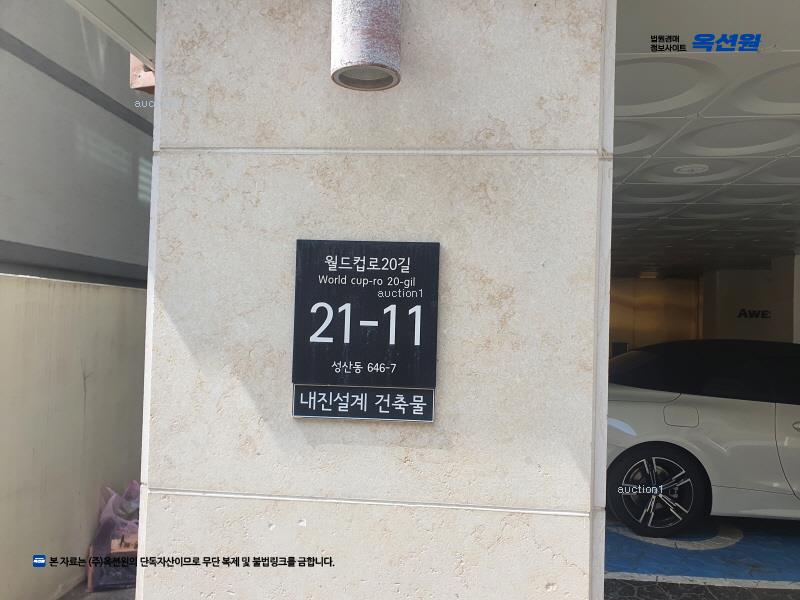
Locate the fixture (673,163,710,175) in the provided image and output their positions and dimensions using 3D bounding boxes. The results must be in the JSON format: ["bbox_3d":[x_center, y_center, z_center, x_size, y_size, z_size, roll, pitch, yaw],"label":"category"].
[{"bbox_3d":[1.533,-0.688,3.160,0.190,0.030,0.190,2,-1,7],"label":"fixture"}]

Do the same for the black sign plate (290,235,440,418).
[{"bbox_3d":[-0.058,0.052,1.037,0.245,0.304,0.020,2,-1,5],"label":"black sign plate"}]

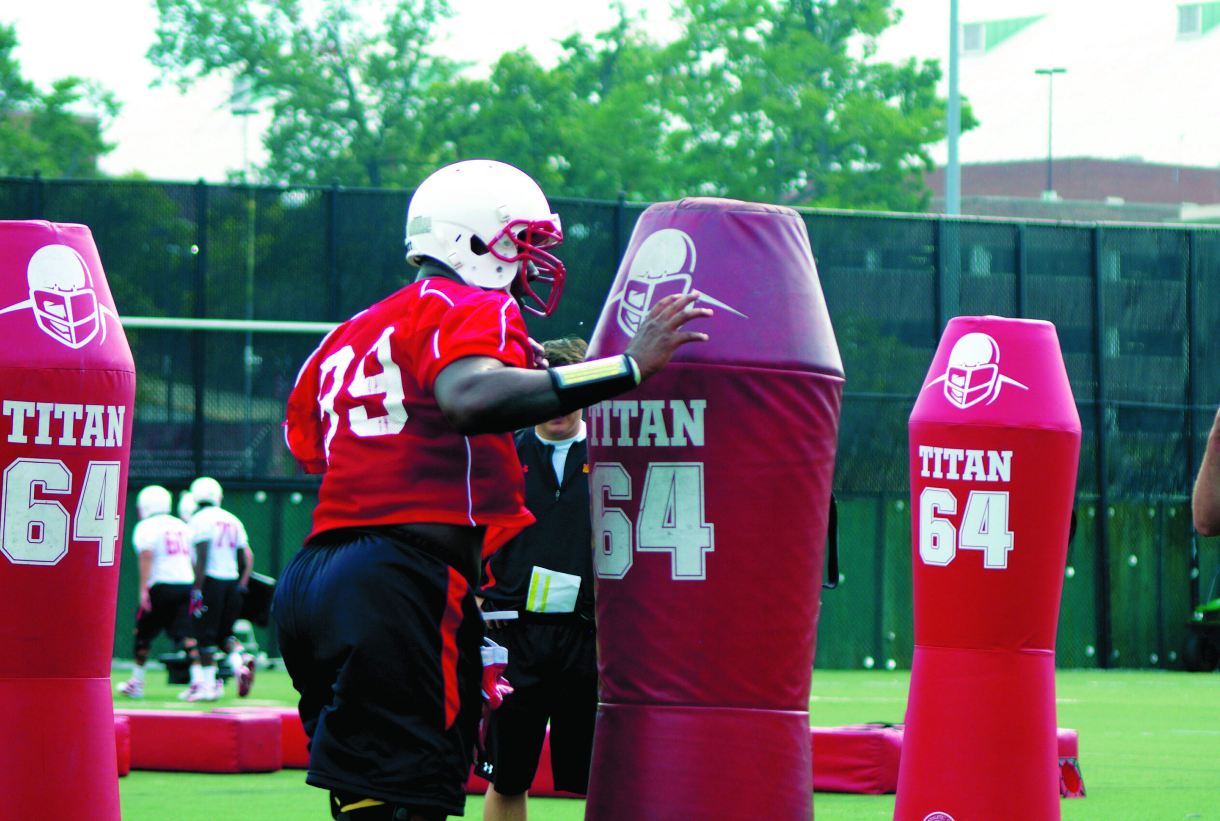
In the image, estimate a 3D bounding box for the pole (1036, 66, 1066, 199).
[{"bbox_3d":[18.152,-11.410,250.000,1.280,5.400,0.450,1,-2,0],"label":"pole"}]

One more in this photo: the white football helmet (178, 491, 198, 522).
[{"bbox_3d":[-3.637,0.843,53.000,0.250,0.270,0.320,2,-2,-38],"label":"white football helmet"}]

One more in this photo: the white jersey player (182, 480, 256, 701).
[{"bbox_3d":[-3.313,1.515,51.500,0.620,1.890,0.720,2,-2,-27],"label":"white jersey player"}]

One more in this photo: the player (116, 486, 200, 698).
[{"bbox_3d":[-3.829,1.544,51.500,0.640,1.800,0.750,2,-2,-42],"label":"player"}]

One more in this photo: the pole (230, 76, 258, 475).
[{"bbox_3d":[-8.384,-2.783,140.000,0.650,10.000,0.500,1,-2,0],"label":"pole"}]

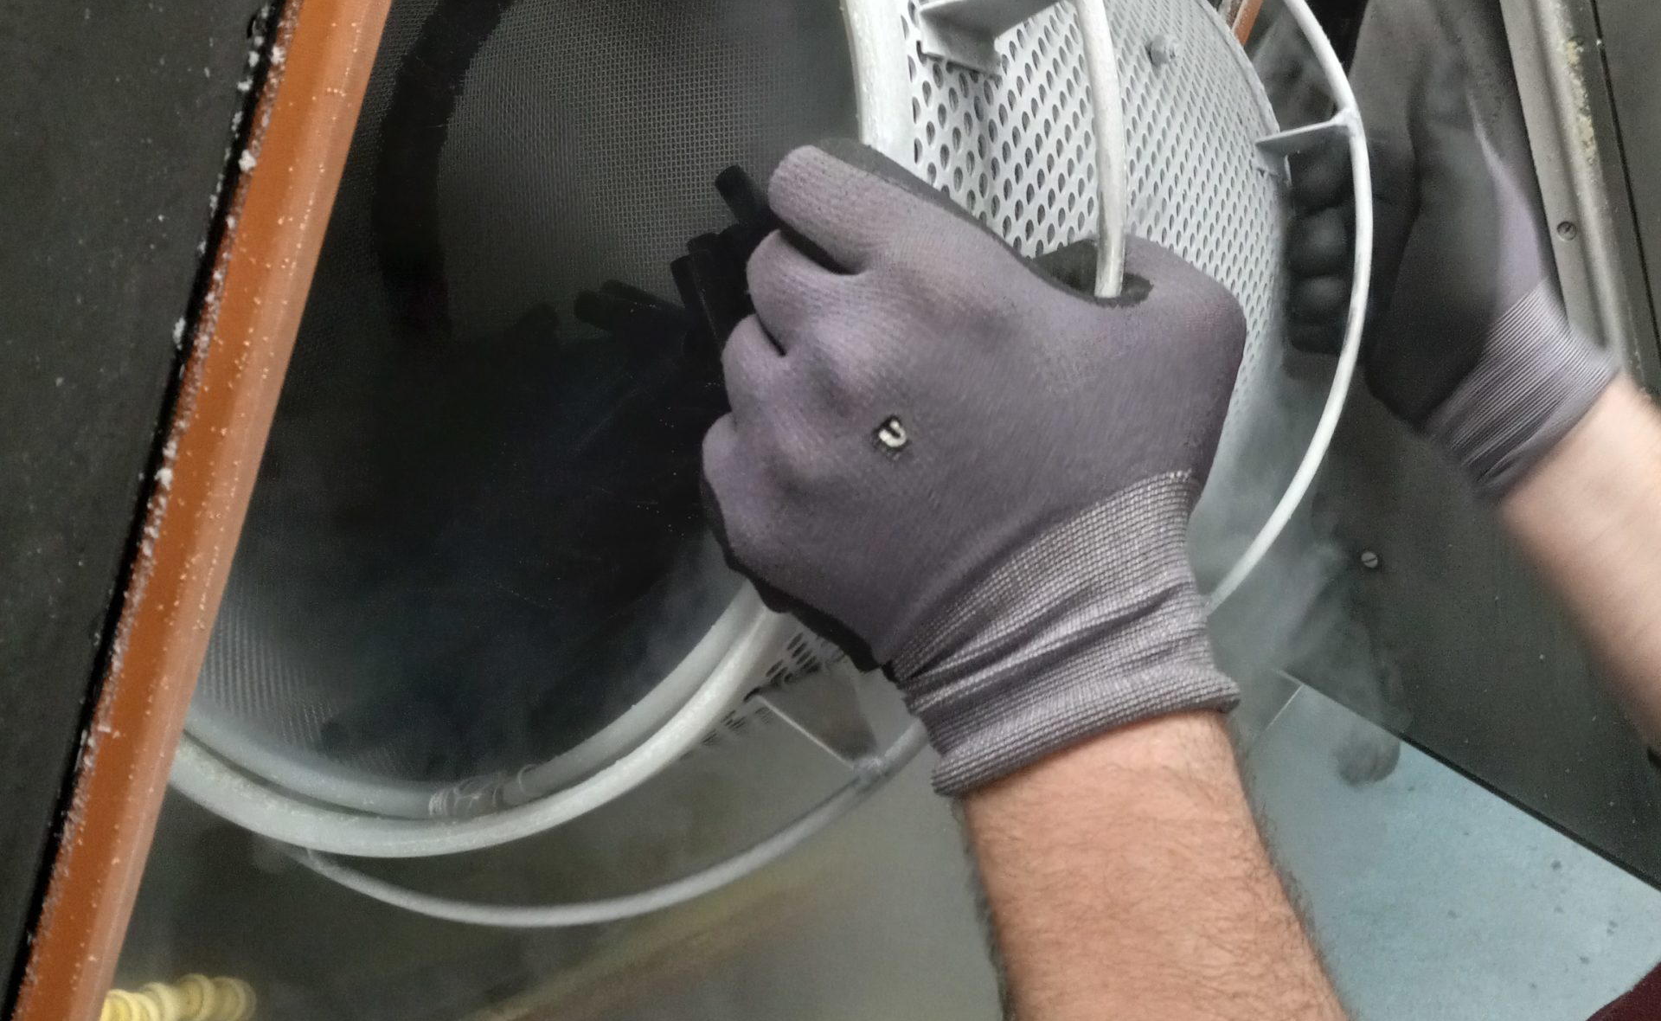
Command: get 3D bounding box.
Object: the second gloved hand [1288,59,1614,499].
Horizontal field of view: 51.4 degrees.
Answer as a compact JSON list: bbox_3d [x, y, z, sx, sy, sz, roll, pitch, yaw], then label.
[{"bbox_3d":[0.260,-0.099,0.725,0.125,0.170,0.100,-21,3,19],"label":"second gloved hand"}]

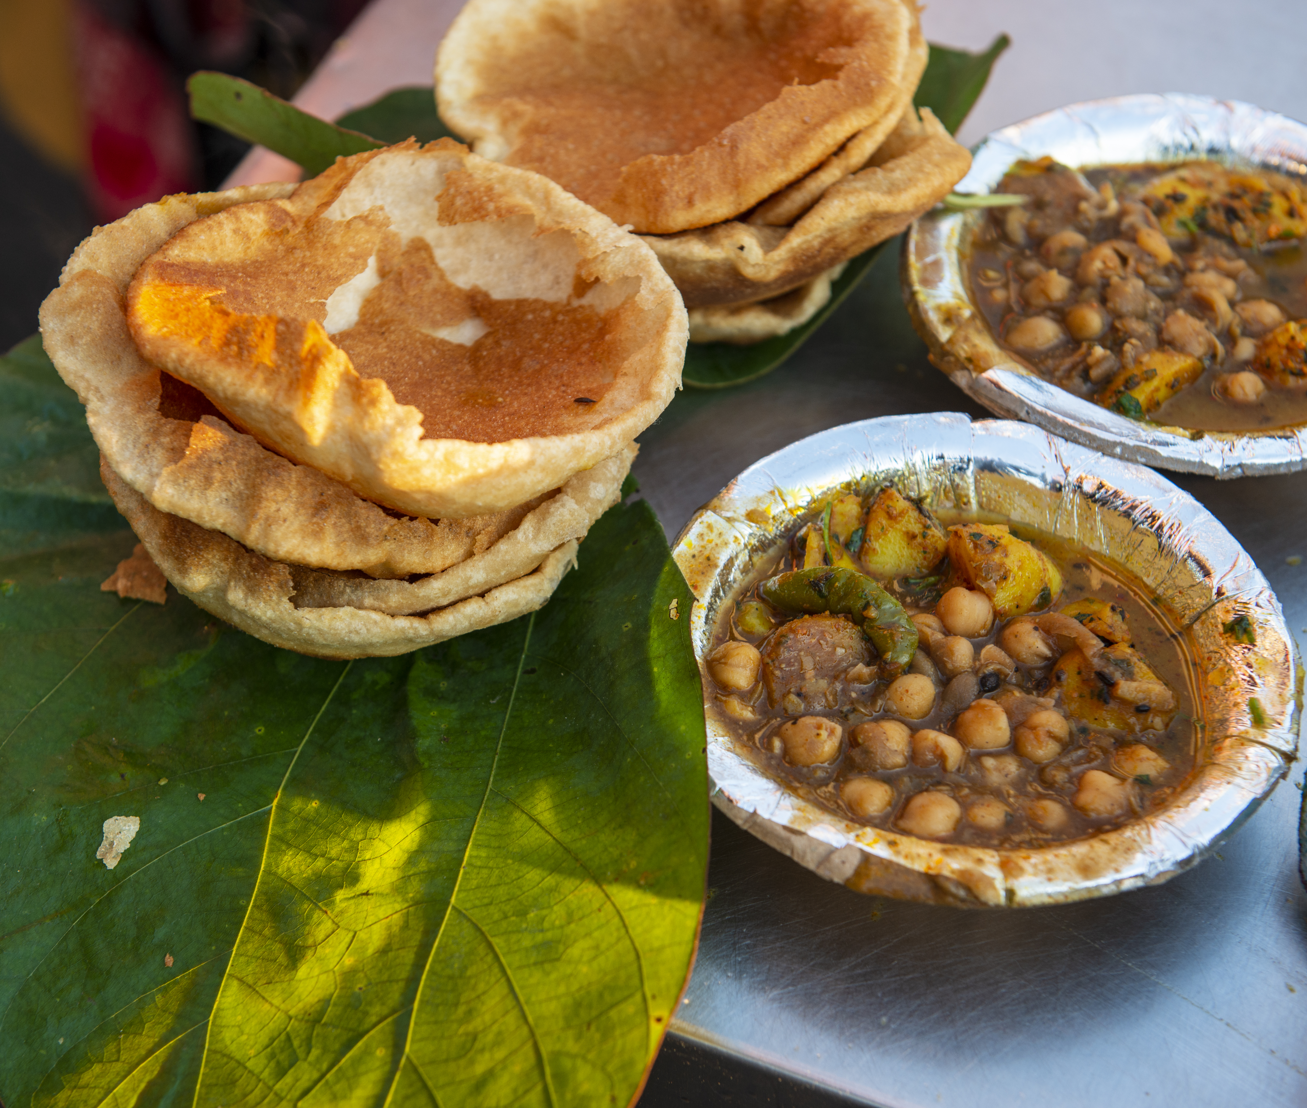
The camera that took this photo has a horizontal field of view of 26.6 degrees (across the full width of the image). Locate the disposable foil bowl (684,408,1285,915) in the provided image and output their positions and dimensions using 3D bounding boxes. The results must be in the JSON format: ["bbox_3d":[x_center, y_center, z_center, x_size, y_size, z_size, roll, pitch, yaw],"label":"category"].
[{"bbox_3d":[0.066,0.030,0.596,0.137,0.038,0.137,2,45,-2],"label":"disposable foil bowl"}]

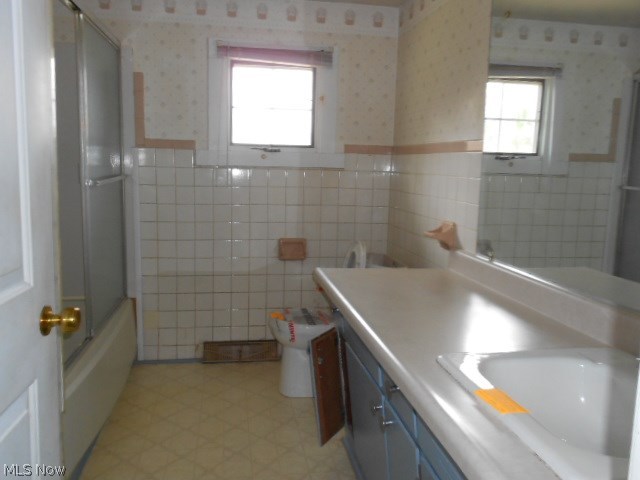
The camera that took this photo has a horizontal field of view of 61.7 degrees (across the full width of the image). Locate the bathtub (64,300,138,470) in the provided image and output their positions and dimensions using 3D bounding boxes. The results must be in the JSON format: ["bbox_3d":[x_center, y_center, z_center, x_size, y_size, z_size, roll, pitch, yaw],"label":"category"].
[{"bbox_3d":[-1.351,0.657,2.409,0.744,0.409,1.527,0,8,-10],"label":"bathtub"}]

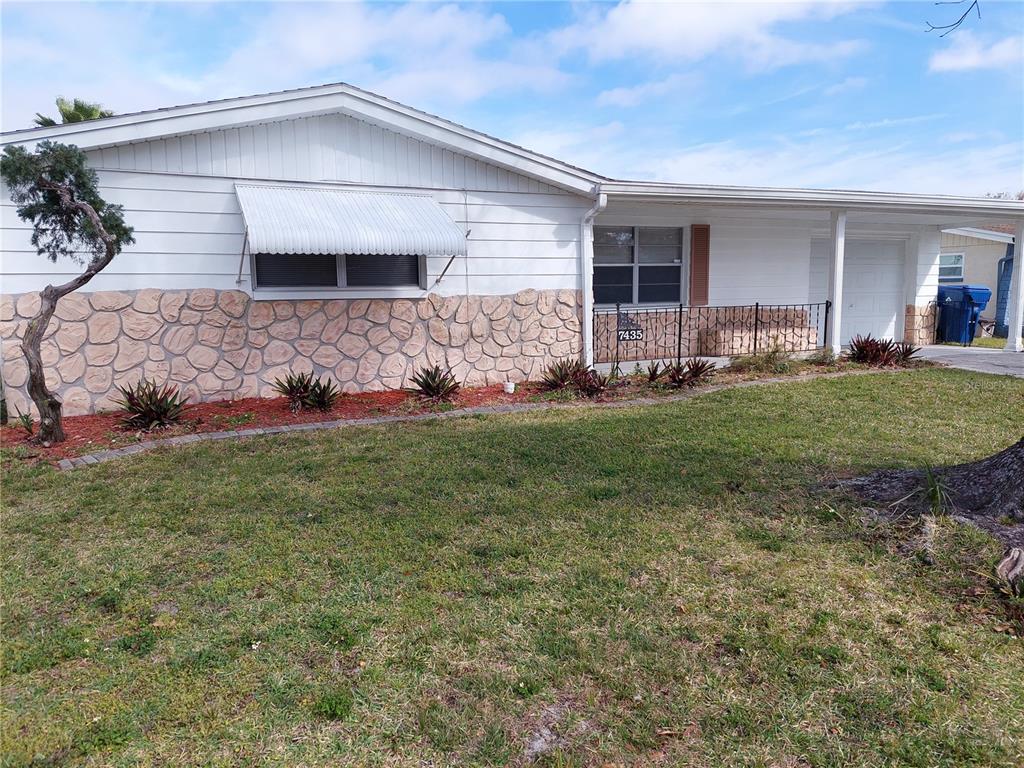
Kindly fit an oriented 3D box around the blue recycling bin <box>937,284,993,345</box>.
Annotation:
[{"bbox_3d":[8.776,-1.326,13.800,0.660,1.110,0.780,-3,7,-14],"label":"blue recycling bin"}]

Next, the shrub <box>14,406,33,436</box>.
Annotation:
[{"bbox_3d":[-4.197,0.322,6.100,0.140,0.260,0.150,-4,8,-23],"label":"shrub"}]

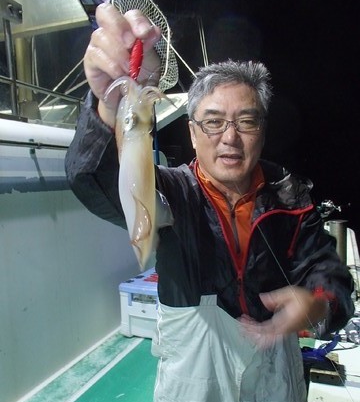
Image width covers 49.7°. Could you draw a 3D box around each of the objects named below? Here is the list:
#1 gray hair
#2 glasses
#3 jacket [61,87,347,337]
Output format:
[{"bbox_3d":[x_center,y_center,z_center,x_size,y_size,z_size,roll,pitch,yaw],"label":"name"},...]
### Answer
[{"bbox_3d":[0.103,-0.218,0.872,0.177,0.175,0.205,-1,13,-3],"label":"gray hair"},{"bbox_3d":[0.093,-0.160,0.823,0.138,0.040,0.135,-1,13,-3],"label":"glasses"},{"bbox_3d":[0.085,0.085,0.830,0.570,0.500,0.500,0,4,-7],"label":"jacket"}]

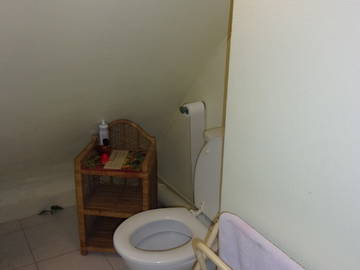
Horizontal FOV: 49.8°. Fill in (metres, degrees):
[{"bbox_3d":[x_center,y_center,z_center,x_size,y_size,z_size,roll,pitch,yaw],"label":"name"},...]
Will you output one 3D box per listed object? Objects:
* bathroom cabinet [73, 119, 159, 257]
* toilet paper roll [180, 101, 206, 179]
[{"bbox_3d":[-0.341,0.297,2.199,0.383,0.697,0.315,2,19,4],"label":"bathroom cabinet"},{"bbox_3d":[0.069,0.027,2.020,0.092,0.389,0.085,-11,22,-30],"label":"toilet paper roll"}]

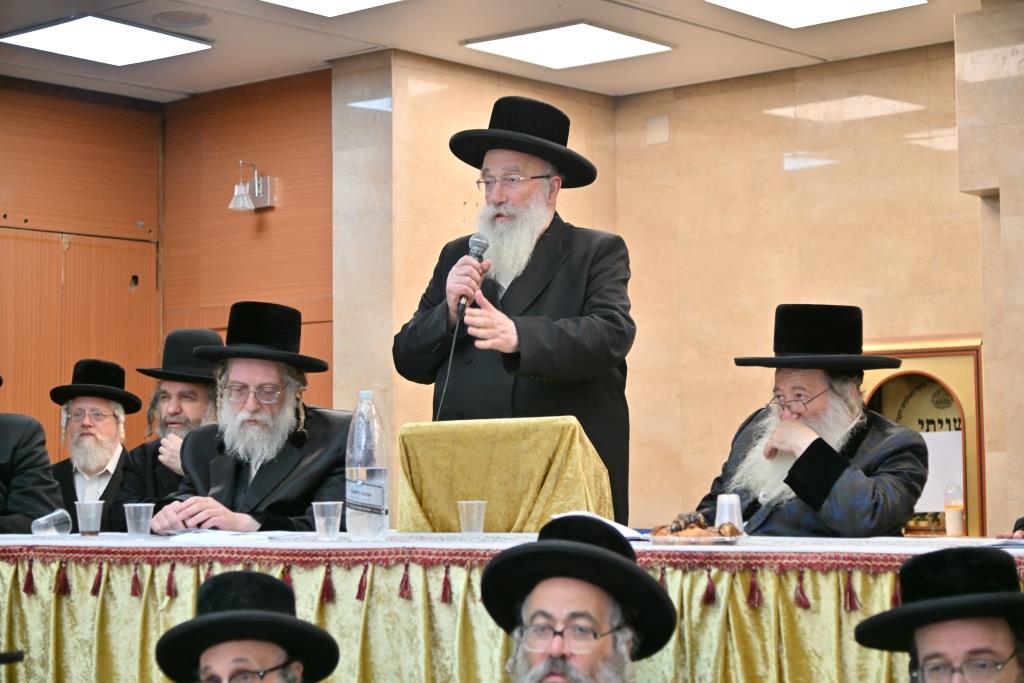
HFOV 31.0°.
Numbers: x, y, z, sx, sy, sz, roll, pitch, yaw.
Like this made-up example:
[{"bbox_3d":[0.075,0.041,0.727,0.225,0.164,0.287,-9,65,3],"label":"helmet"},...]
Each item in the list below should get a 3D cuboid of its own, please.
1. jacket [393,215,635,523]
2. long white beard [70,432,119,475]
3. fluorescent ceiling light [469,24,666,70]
[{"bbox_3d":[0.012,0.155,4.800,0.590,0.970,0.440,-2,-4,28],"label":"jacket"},{"bbox_3d":[-1.434,0.385,6.350,0.165,0.155,0.110,0,-4,0],"label":"long white beard"},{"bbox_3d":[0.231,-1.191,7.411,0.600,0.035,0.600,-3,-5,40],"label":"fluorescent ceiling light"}]

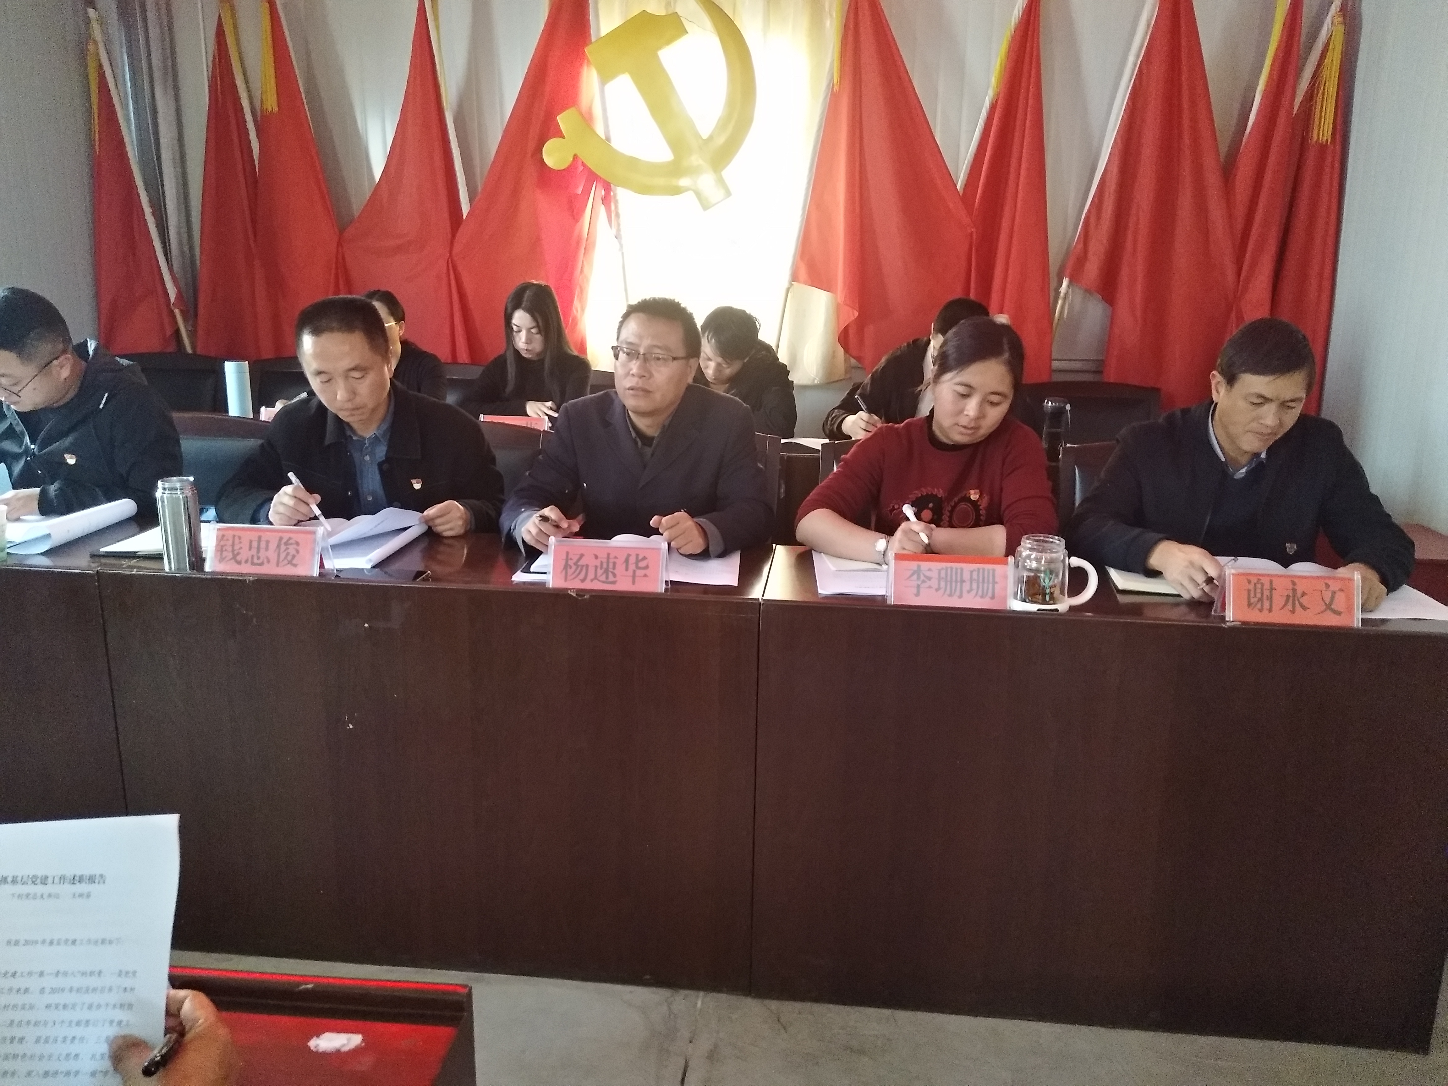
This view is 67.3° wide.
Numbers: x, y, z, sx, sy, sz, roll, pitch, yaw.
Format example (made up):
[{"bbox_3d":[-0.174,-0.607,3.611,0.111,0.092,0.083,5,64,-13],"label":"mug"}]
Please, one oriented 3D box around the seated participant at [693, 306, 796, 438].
[{"bbox_3d":[0.017,-0.237,3.921,0.480,1.200,0.660,4,14,14],"label":"seated participant"}]

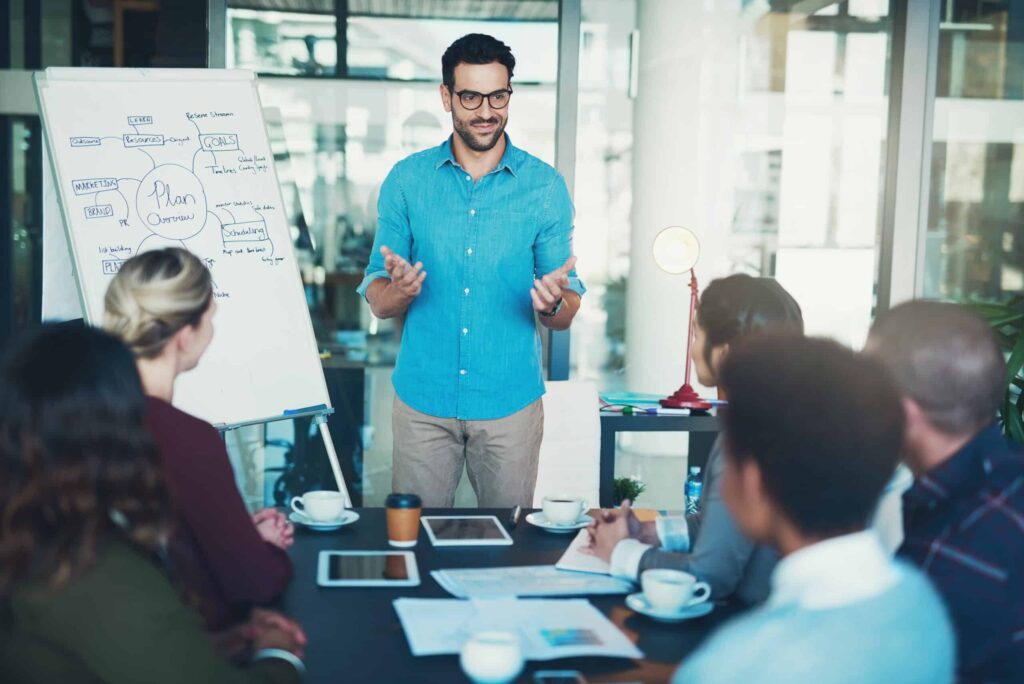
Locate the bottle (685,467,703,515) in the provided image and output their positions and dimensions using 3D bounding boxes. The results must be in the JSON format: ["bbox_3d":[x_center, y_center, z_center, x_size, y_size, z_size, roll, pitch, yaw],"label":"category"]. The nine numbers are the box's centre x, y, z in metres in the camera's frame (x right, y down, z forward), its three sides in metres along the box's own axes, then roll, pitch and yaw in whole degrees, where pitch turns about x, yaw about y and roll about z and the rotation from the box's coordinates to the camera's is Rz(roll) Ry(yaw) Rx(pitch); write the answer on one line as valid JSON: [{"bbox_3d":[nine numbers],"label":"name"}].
[{"bbox_3d":[0.578,0.482,4.500,0.057,0.180,0.057,1,7,0],"label":"bottle"}]

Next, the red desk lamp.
[{"bbox_3d":[0.561,-0.077,4.680,0.190,0.585,0.210,2,7,7],"label":"red desk lamp"}]

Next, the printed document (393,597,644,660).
[{"bbox_3d":[-0.001,0.482,2.407,0.365,0.006,0.300,1,7,-7],"label":"printed document"}]

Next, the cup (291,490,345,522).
[{"bbox_3d":[-0.418,0.359,3.072,0.116,0.058,0.090,0,7,-11],"label":"cup"}]

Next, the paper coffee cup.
[{"bbox_3d":[-0.225,0.367,2.927,0.074,0.102,0.074,1,7,0],"label":"paper coffee cup"}]

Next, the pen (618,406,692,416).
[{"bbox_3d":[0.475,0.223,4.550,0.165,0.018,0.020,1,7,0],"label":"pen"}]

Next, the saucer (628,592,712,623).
[{"bbox_3d":[0.280,0.469,2.513,0.152,0.021,0.152,1,7,0],"label":"saucer"}]

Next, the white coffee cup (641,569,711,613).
[{"bbox_3d":[0.291,0.443,2.509,0.120,0.059,0.093,2,7,6],"label":"white coffee cup"}]

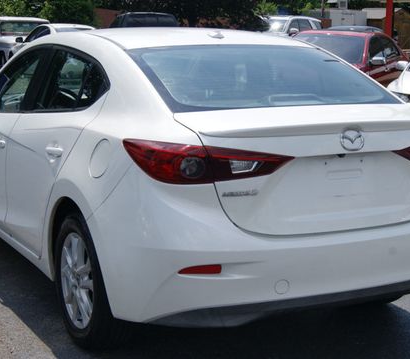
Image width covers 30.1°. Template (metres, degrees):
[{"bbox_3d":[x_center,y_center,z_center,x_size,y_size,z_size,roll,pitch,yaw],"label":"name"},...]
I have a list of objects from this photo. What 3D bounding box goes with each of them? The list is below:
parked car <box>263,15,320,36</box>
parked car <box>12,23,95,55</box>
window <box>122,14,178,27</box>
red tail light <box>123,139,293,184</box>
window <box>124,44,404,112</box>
[{"bbox_3d":[3.380,-6.130,32.900,1.860,1.740,4.750,10,14,39],"label":"parked car"},{"bbox_3d":[-3.703,-3.213,19.200,1.800,1.420,4.600,-6,12,-33],"label":"parked car"},{"bbox_3d":[-1.514,-4.375,21.200,1.450,0.420,0.160,-3,11,-21],"label":"window"},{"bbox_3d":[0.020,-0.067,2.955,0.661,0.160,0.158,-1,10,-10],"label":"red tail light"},{"bbox_3d":[0.258,-0.517,3.595,1.244,0.140,0.763,-5,35,-29],"label":"window"}]

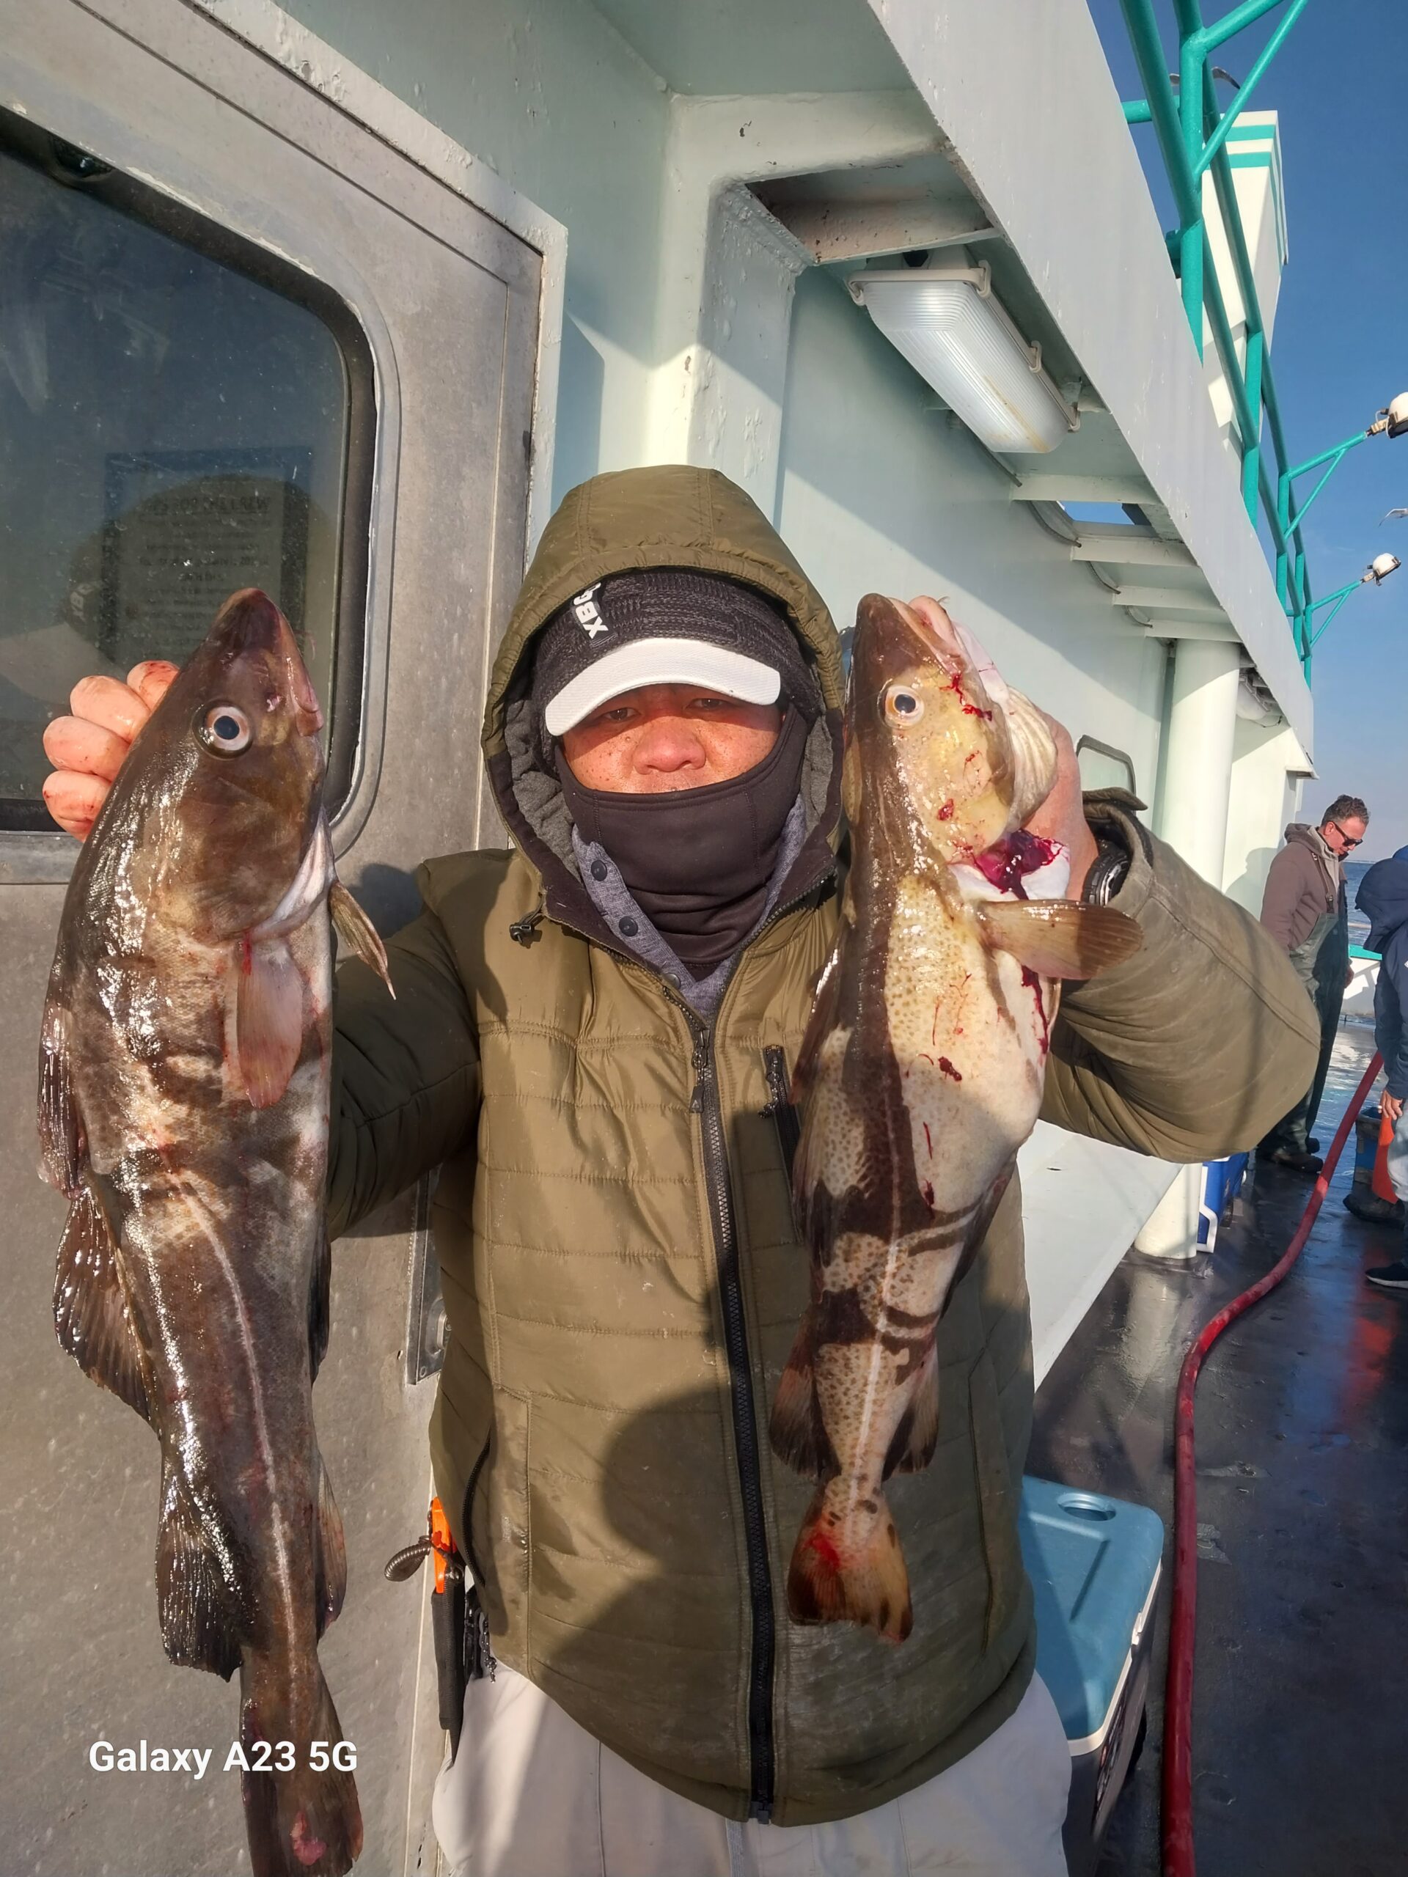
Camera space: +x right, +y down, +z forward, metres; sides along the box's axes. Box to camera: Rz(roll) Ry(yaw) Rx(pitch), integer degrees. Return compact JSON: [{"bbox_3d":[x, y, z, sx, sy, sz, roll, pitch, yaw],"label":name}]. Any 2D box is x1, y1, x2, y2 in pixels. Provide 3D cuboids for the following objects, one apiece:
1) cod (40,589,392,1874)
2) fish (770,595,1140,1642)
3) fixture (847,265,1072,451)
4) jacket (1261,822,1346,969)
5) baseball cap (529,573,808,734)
[{"bbox_3d":[-0.207,0.127,0.605,0.143,0.571,0.090,-2,5,-15],"label":"cod"},{"bbox_3d":[0.135,0.098,0.772,0.185,0.580,0.110,0,6,-9],"label":"fish"},{"bbox_3d":[0.380,-0.798,1.967,0.175,0.110,0.640,12,8,24],"label":"fixture"},{"bbox_3d":[2.854,-0.192,6.700,0.360,0.740,0.520,7,6,33],"label":"jacket"},{"bbox_3d":[-0.022,-0.221,1.000,0.190,0.145,0.260,-7,8,-2],"label":"baseball cap"}]

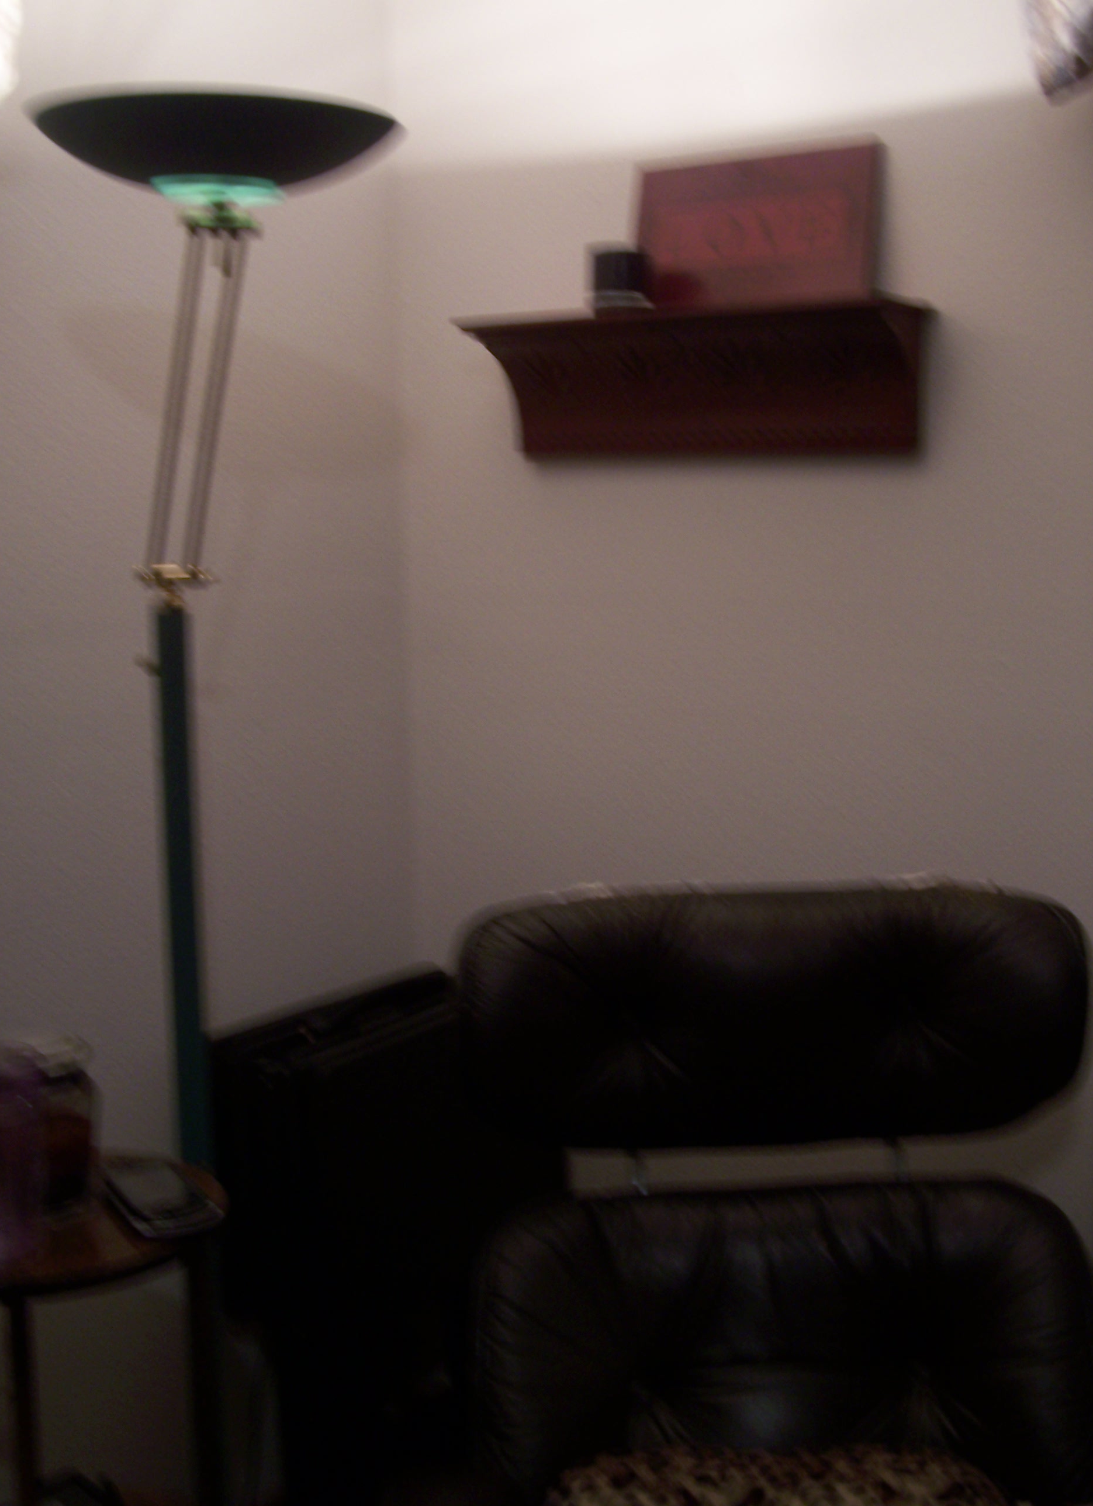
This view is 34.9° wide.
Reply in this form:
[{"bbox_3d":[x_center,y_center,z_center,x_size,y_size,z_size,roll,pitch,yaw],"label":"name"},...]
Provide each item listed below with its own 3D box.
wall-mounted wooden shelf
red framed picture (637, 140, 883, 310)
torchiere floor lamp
[{"bbox_3d":[0.181,-0.487,2.320,0.620,0.185,0.156,6,11,32],"label":"wall-mounted wooden shelf"},{"bbox_3d":[0.269,-0.683,2.294,0.341,0.207,0.022,6,3,32],"label":"red framed picture"},{"bbox_3d":[-0.353,0.170,2.056,0.396,1.755,0.396,6,11,32],"label":"torchiere floor lamp"}]

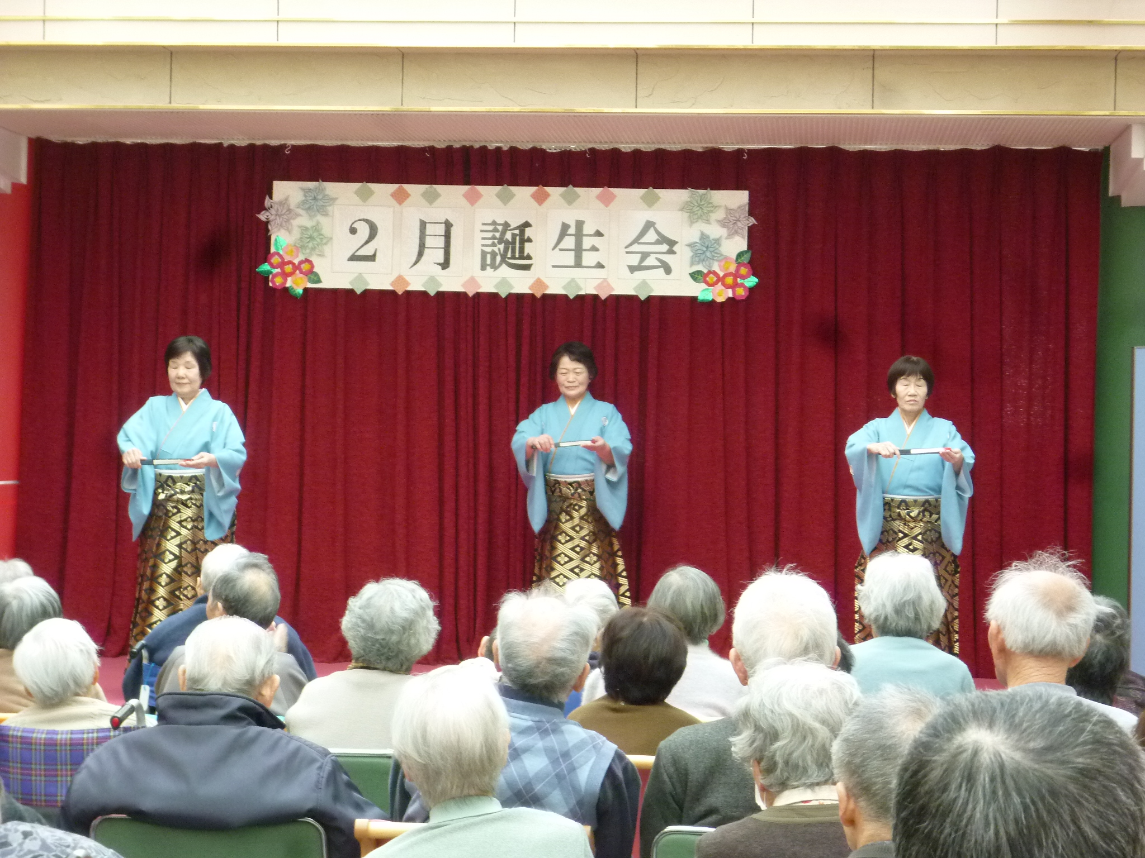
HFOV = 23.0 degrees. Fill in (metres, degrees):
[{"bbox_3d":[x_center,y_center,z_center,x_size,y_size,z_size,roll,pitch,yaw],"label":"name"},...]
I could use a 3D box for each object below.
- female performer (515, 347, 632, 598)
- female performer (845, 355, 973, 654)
[{"bbox_3d":[-0.015,0.369,12.305,0.530,1.501,0.450,1,0,5],"label":"female performer"},{"bbox_3d":[1.442,0.412,12.154,0.560,1.470,0.450,1,0,5],"label":"female performer"}]

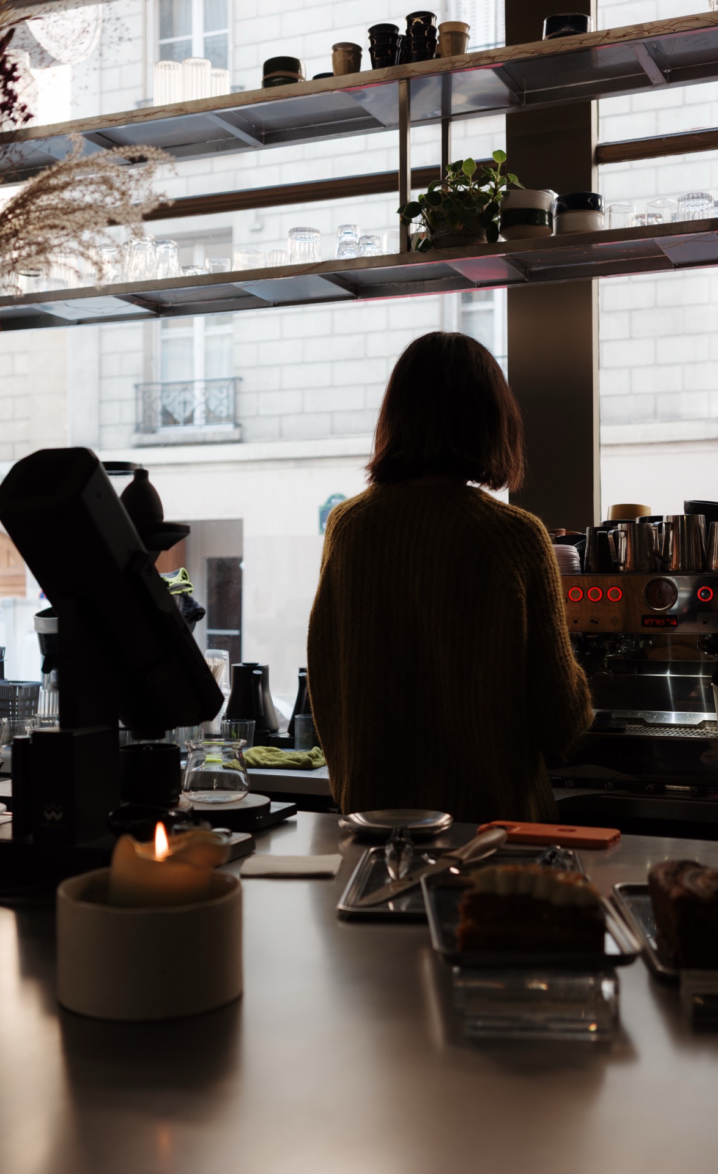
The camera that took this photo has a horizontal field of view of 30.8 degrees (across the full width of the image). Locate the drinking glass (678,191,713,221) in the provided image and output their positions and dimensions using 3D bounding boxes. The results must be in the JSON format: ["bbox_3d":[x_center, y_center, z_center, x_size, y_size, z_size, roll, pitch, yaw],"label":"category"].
[{"bbox_3d":[0.760,-0.829,2.950,0.081,0.096,0.081,0,0,23],"label":"drinking glass"}]

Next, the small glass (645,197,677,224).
[{"bbox_3d":[0.634,-0.763,2.728,0.064,0.080,0.064,0,0,23],"label":"small glass"}]

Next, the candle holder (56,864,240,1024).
[{"bbox_3d":[-0.149,0.253,0.935,0.131,0.073,0.131,0,0,0],"label":"candle holder"}]

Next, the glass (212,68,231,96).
[{"bbox_3d":[-0.377,-1.292,3.460,0.074,0.142,0.074,0,0,23],"label":"glass"}]

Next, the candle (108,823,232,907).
[{"bbox_3d":[-0.139,0.225,0.950,0.088,0.106,0.086,0,0,23],"label":"candle"}]

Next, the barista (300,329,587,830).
[{"bbox_3d":[0.153,0.435,2.150,0.470,1.700,0.380,0,0,21],"label":"barista"}]

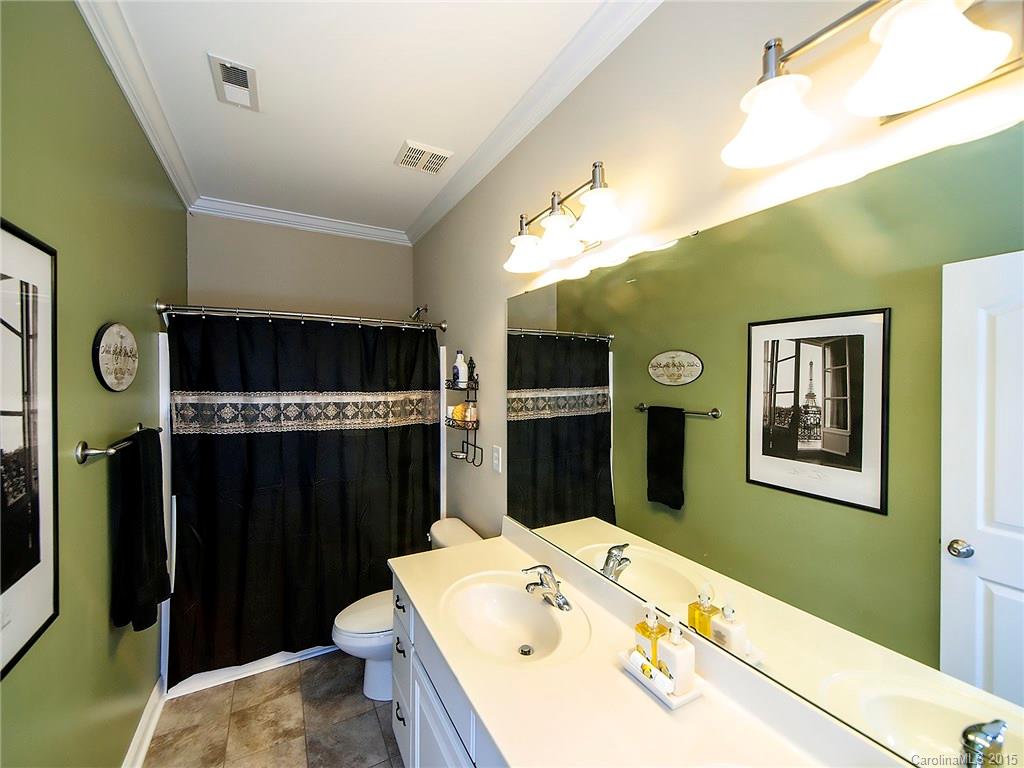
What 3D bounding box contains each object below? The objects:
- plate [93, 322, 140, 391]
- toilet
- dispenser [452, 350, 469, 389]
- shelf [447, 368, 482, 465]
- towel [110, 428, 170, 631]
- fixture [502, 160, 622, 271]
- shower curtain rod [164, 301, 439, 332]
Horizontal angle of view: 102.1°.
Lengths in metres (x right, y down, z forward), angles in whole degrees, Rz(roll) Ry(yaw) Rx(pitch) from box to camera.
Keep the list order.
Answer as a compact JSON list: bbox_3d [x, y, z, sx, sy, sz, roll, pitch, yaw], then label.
[{"bbox_3d":[-1.389,-0.092,1.466,0.025,0.244,0.435,0,1,-30],"label":"plate"},{"bbox_3d":[-0.534,1.190,2.155,0.720,0.750,0.440,0,1,-30],"label":"toilet"},{"bbox_3d":[-0.290,-0.086,2.307,0.060,0.210,0.080,0,1,-30],"label":"dispenser"},{"bbox_3d":[-0.273,0.173,2.297,0.140,0.550,0.260,0,1,-30],"label":"shelf"},{"bbox_3d":[-1.360,0.521,1.517,0.110,0.690,0.330,0,1,-30],"label":"towel"},{"bbox_3d":[0.171,-0.567,1.447,0.200,0.210,0.600,0,1,-30],"label":"fixture"},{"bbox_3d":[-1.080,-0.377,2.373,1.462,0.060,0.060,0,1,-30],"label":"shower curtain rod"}]

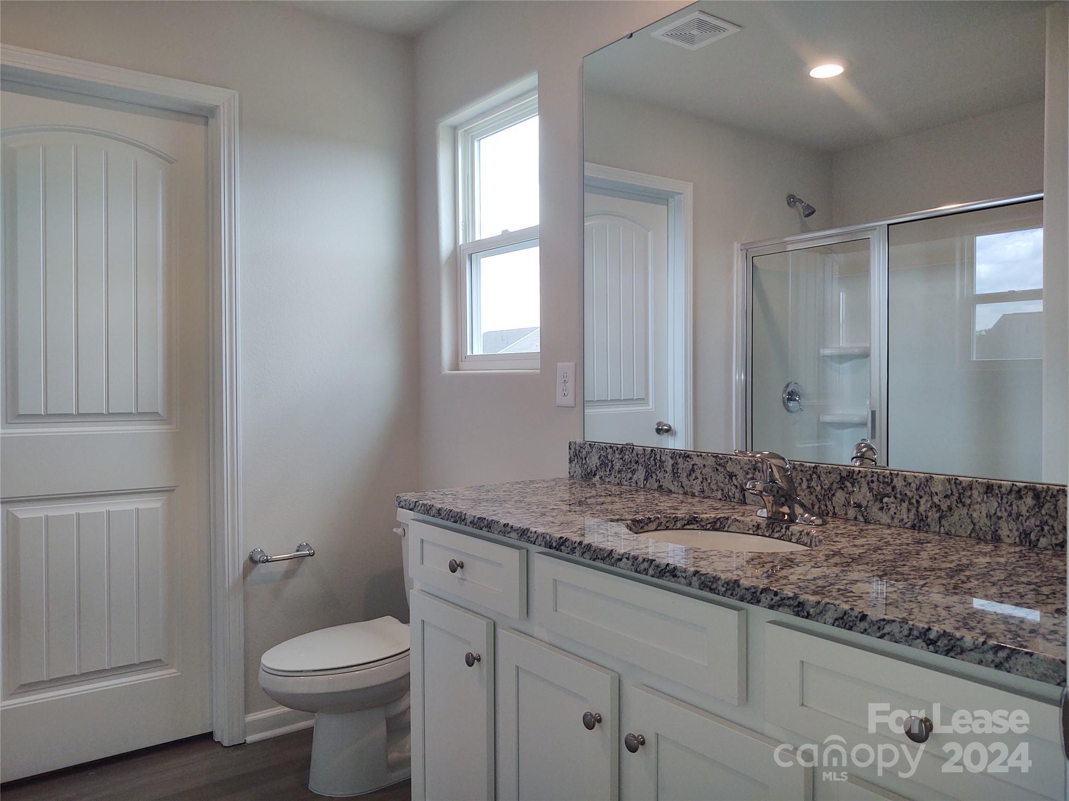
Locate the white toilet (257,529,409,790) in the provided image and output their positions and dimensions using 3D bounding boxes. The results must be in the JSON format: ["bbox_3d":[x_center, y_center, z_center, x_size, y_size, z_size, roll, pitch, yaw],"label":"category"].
[{"bbox_3d":[-0.465,0.745,2.507,0.740,0.750,0.440,-1,2,-36],"label":"white toilet"}]

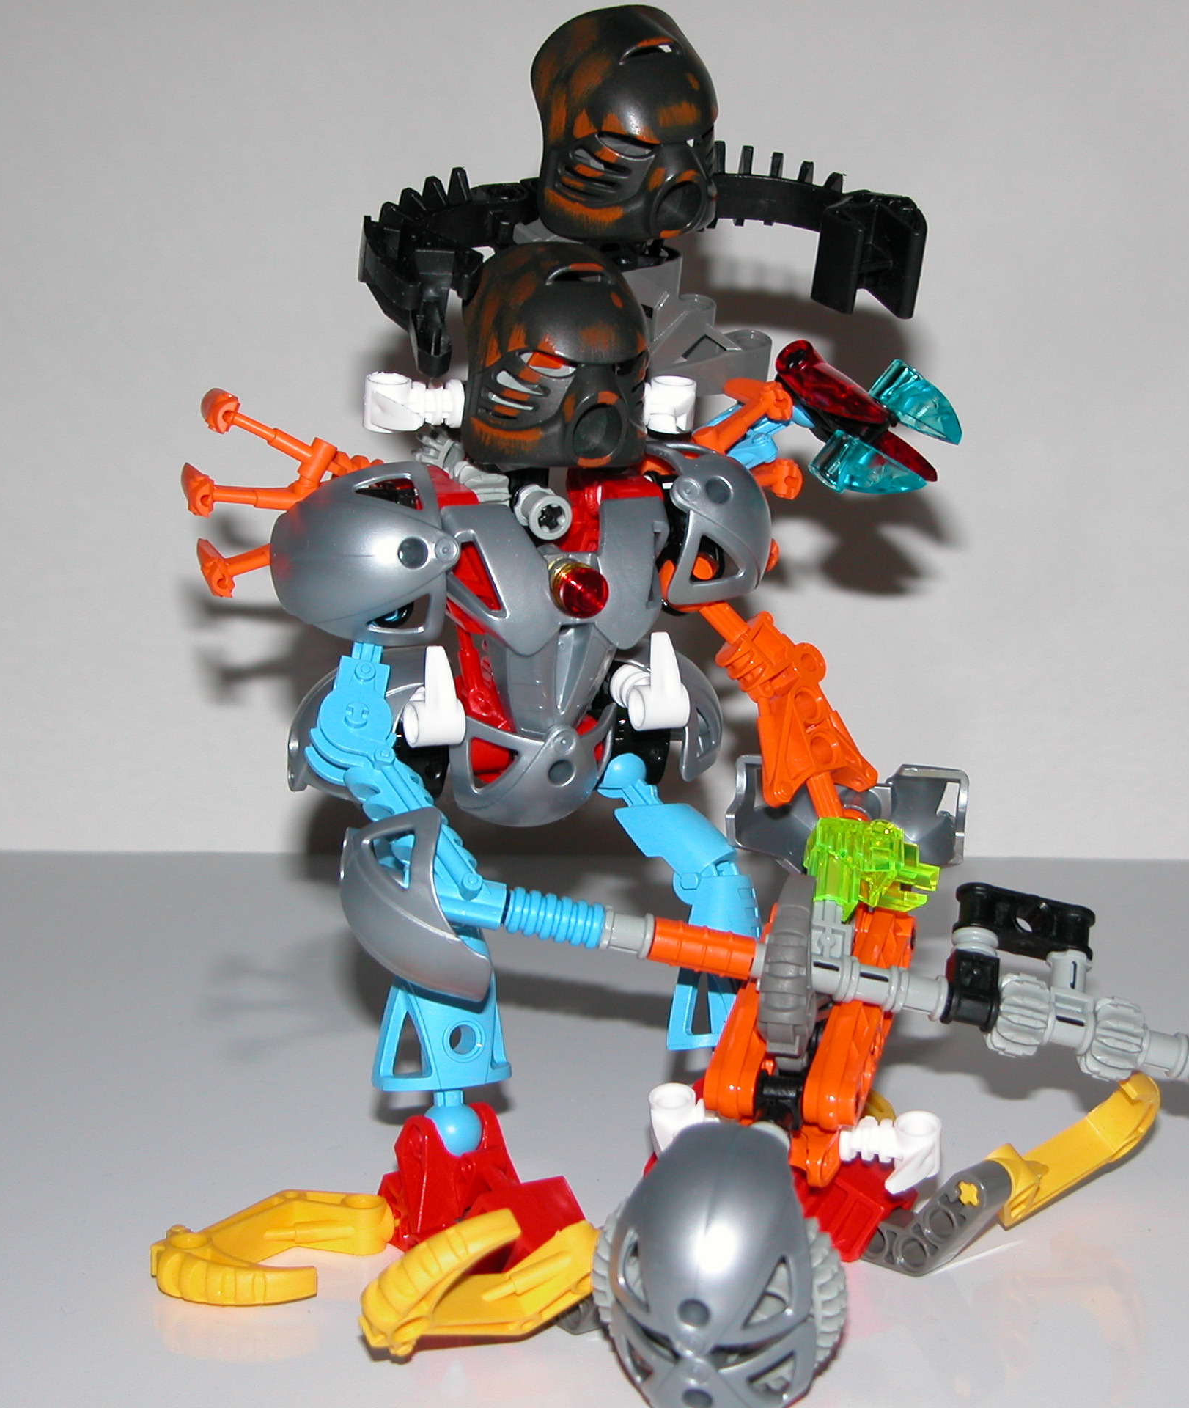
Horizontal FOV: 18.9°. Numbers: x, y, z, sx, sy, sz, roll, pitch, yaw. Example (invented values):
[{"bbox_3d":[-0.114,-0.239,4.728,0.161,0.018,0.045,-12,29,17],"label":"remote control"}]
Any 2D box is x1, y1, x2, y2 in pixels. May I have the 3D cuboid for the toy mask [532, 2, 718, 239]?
[{"bbox_3d":[0.004,-0.095,0.592,0.028,0.036,0.024,-7,33,-27],"label":"toy mask"}]

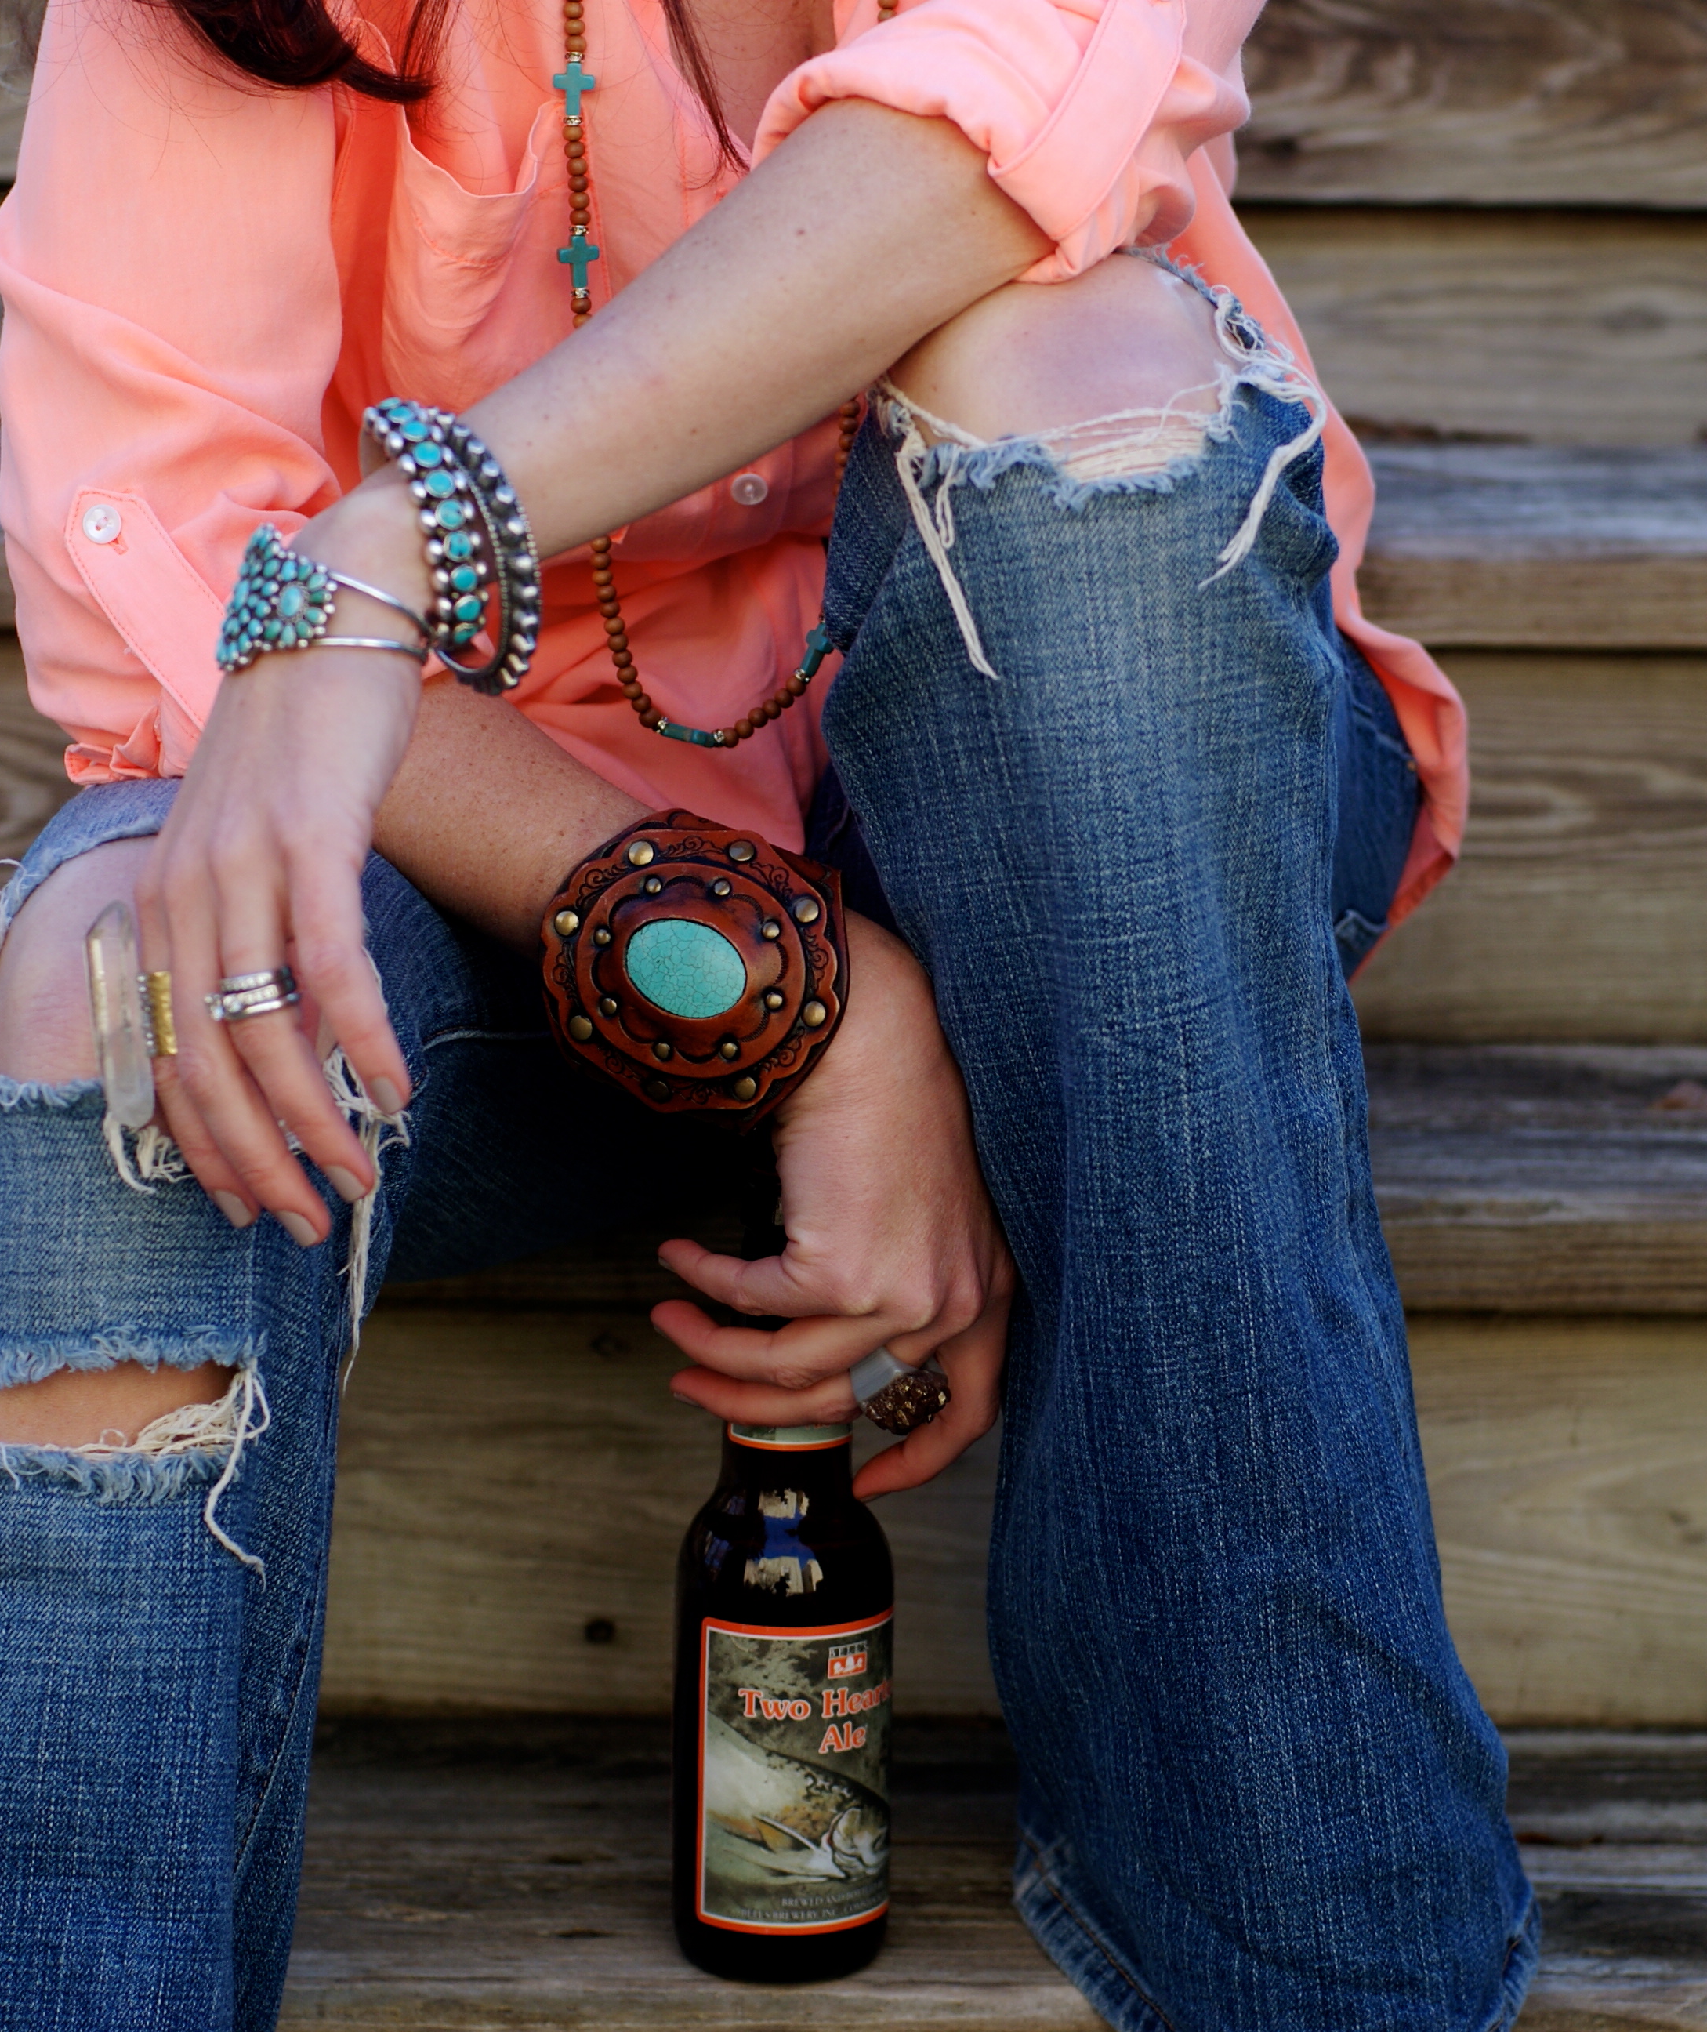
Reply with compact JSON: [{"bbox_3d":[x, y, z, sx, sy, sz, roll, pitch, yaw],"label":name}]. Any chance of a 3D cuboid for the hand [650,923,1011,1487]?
[{"bbox_3d":[-0.006,0.054,1.765,0.100,0.160,0.085,-1,11,-6],"label":"hand"}]

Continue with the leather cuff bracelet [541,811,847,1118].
[{"bbox_3d":[-0.040,-0.013,1.775,0.083,0.083,0.060,21,-3,20],"label":"leather cuff bracelet"}]

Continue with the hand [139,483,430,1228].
[{"bbox_3d":[-0.153,-0.041,1.700,0.078,0.190,0.080,2,11,9],"label":"hand"}]

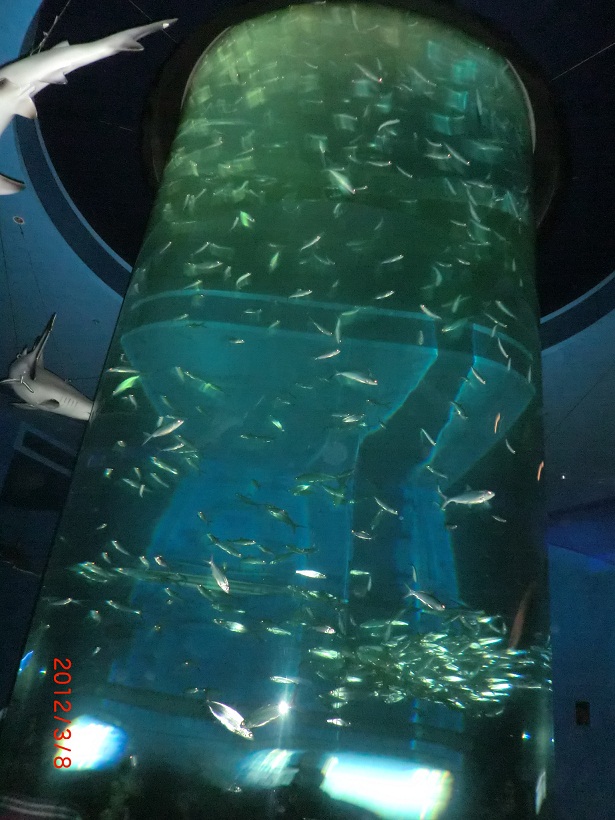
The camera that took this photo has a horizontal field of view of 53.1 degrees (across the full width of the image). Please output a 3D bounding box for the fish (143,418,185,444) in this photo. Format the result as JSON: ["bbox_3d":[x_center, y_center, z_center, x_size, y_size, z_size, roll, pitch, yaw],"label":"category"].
[{"bbox_3d":[-0.610,0.087,2.608,0.201,0.058,0.026,-28,-31,8],"label":"fish"}]

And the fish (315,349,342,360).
[{"bbox_3d":[0.113,-0.320,3.483,0.168,0.049,0.022,-19,-32,24],"label":"fish"}]

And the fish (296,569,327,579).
[{"bbox_3d":[0.012,0.776,2.898,0.161,0.047,0.021,11,-22,3],"label":"fish"}]

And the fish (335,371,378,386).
[{"bbox_3d":[0.218,-0.130,2.708,0.202,0.059,0.026,15,-24,-11],"label":"fish"}]

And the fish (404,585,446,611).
[{"bbox_3d":[0.494,0.790,2.587,0.184,0.053,0.024,27,-22,7],"label":"fish"}]

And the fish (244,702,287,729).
[{"bbox_3d":[-0.151,1.109,2.236,0.188,0.057,0.025,-15,-15,-22],"label":"fish"}]

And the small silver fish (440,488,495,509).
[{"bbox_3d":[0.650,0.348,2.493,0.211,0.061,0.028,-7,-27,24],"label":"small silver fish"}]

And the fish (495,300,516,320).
[{"bbox_3d":[1.094,-0.542,3.387,0.172,0.050,0.022,38,-31,-12],"label":"fish"}]

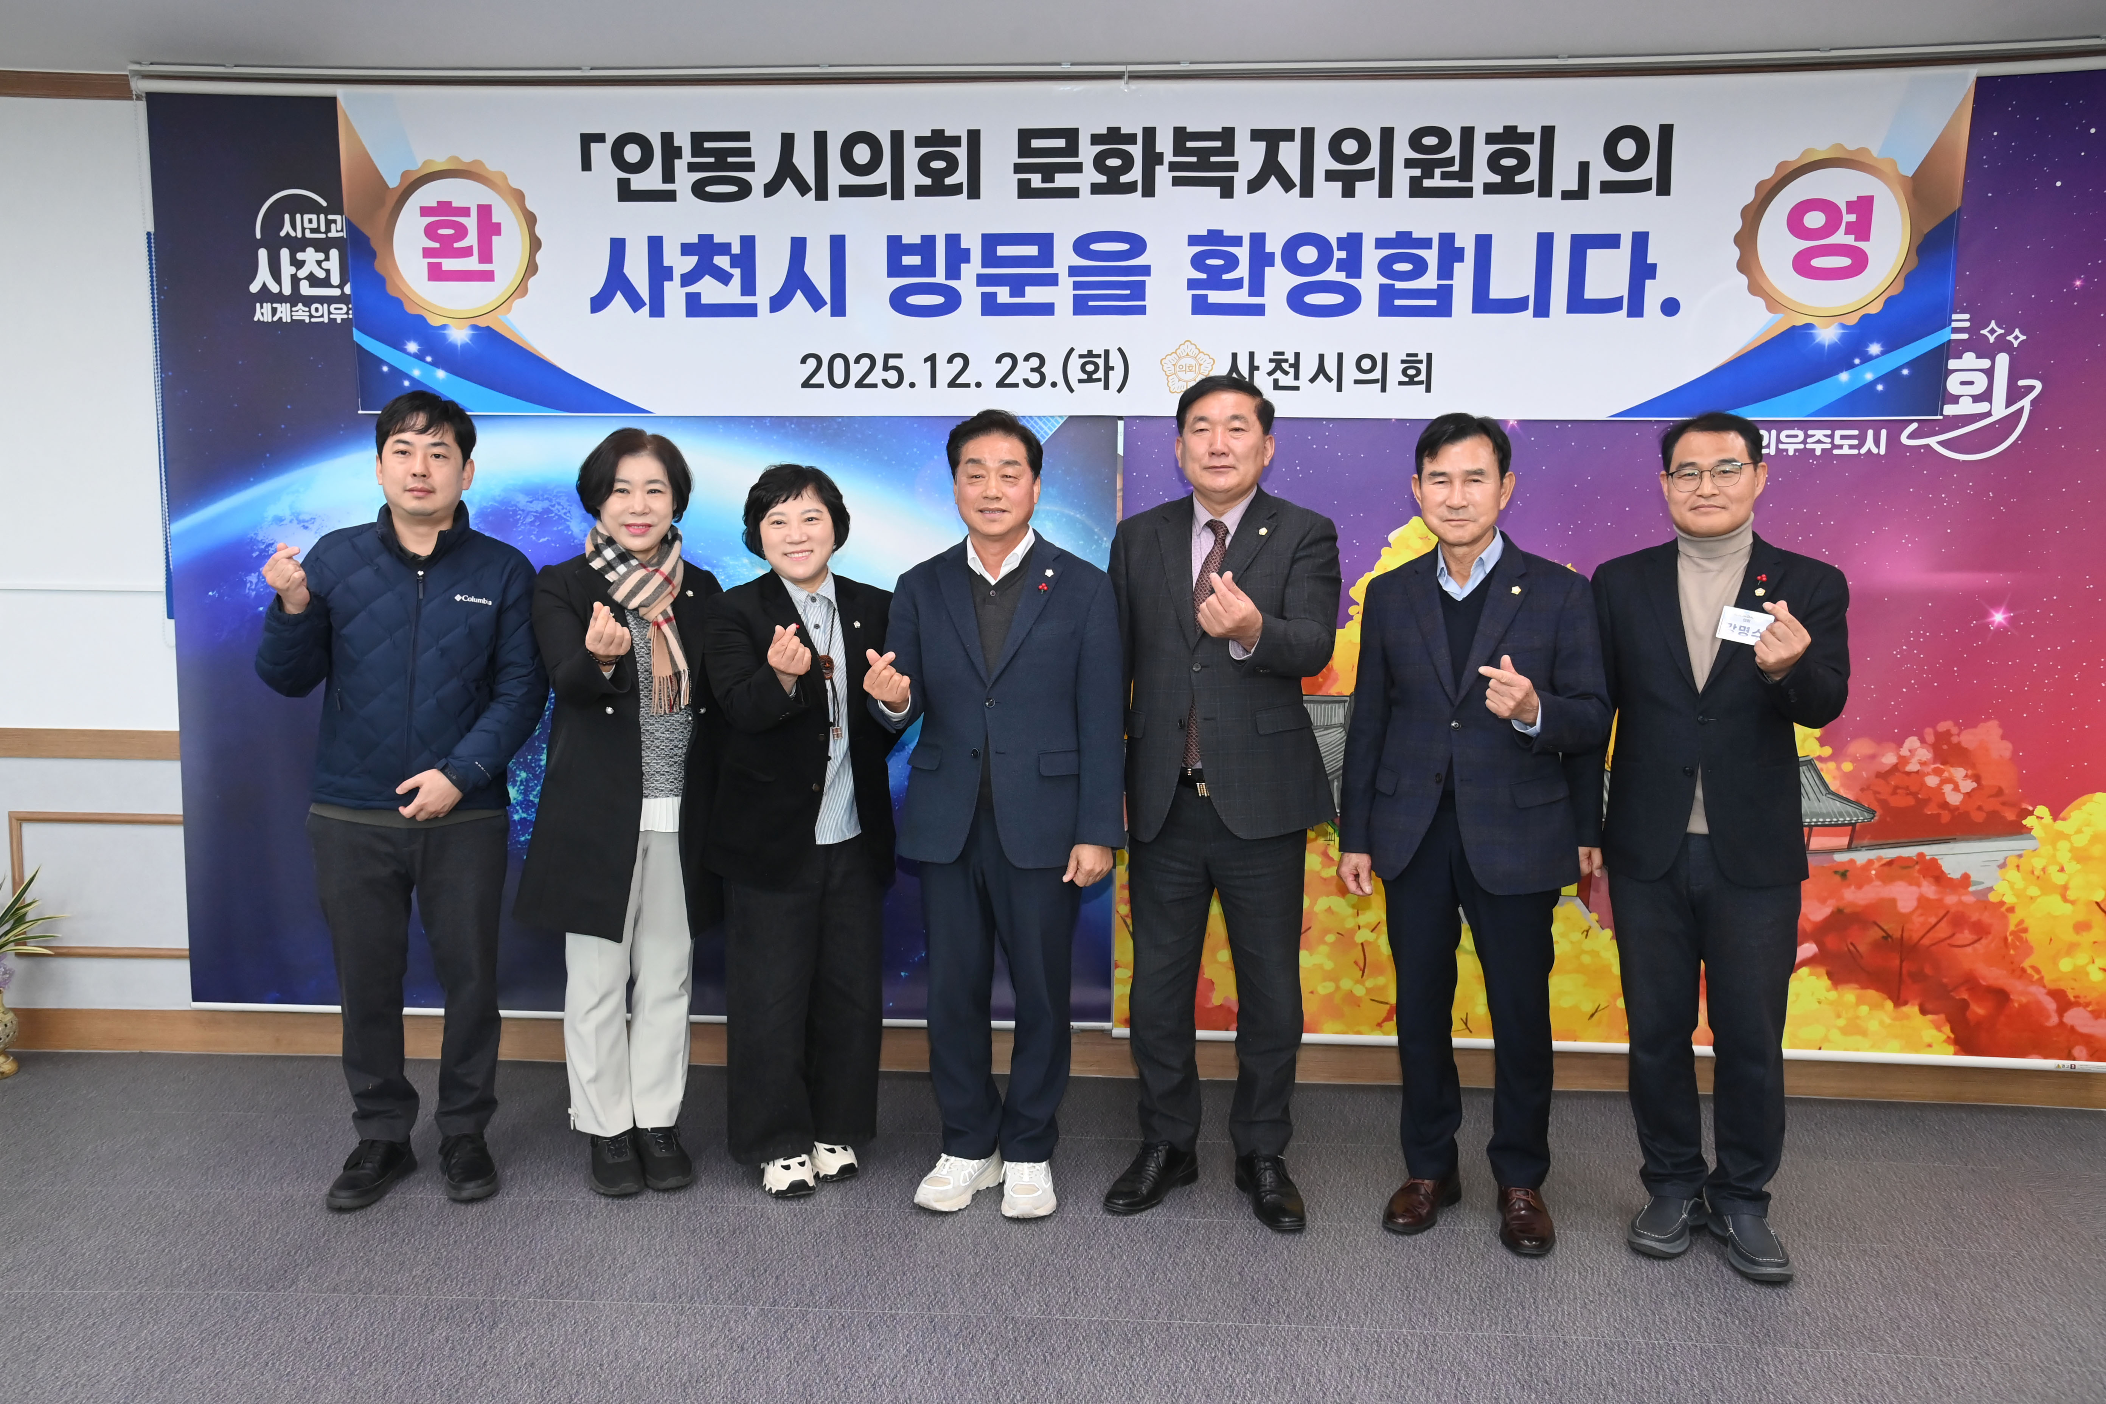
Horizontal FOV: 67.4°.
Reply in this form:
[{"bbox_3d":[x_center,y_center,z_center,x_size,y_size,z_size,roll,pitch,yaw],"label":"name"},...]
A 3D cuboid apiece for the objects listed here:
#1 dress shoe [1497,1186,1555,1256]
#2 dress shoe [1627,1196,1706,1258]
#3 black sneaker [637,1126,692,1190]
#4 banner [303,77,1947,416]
[{"bbox_3d":[0.982,1.044,3.314,0.105,0.105,0.280,1,5,6],"label":"dress shoe"},{"bbox_3d":[1.281,1.042,3.287,0.112,0.115,0.285,4,7,33],"label":"dress shoe"},{"bbox_3d":[-0.878,1.006,3.577,0.100,0.100,0.250,-2,6,-25],"label":"black sneaker"},{"bbox_3d":[0.181,-1.135,3.979,4.000,0.805,0.020,1,5,3],"label":"banner"}]

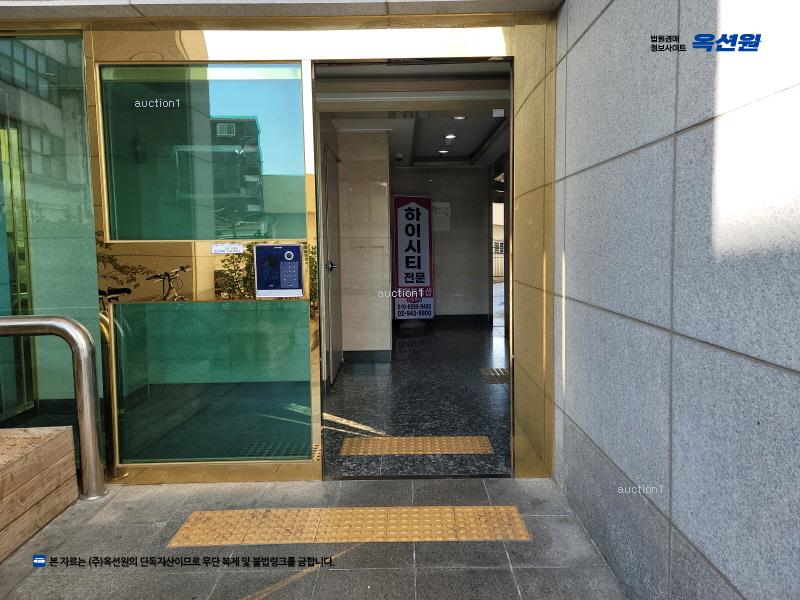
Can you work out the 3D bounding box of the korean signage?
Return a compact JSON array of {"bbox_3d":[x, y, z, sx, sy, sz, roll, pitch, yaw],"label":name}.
[{"bbox_3d":[0.208,-0.602,8.451,0.600,1.800,0.080,-2,5,-15],"label":"korean signage"}]

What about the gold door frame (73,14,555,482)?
[{"bbox_3d":[-0.374,-0.219,2.926,2.300,2.300,0.160,-1,5,0],"label":"gold door frame"}]

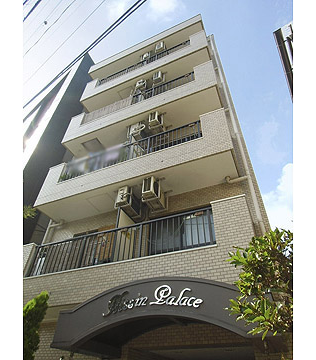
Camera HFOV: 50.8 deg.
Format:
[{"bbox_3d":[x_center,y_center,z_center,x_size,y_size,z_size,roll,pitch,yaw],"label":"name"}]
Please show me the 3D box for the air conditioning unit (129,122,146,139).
[{"bbox_3d":[-0.580,-1.447,10.700,0.280,0.510,0.700,-16,-45,22],"label":"air conditioning unit"}]

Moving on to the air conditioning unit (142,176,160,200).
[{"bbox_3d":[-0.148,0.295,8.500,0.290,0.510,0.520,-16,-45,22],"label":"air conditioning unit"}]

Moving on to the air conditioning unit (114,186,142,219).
[{"bbox_3d":[-0.761,0.635,8.943,0.280,0.500,0.760,-16,-45,22],"label":"air conditioning unit"}]

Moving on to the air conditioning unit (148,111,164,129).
[{"bbox_3d":[0.006,-1.677,10.357,0.290,0.510,0.690,-16,-45,22],"label":"air conditioning unit"}]

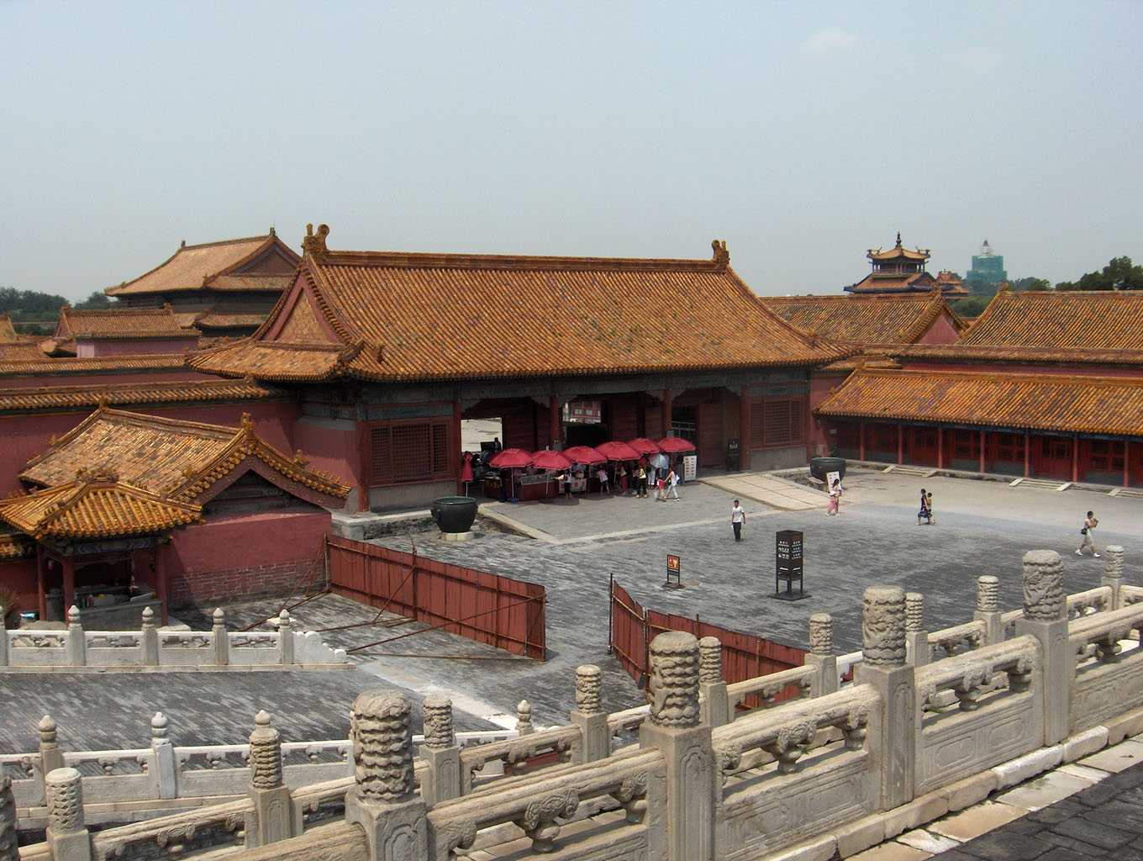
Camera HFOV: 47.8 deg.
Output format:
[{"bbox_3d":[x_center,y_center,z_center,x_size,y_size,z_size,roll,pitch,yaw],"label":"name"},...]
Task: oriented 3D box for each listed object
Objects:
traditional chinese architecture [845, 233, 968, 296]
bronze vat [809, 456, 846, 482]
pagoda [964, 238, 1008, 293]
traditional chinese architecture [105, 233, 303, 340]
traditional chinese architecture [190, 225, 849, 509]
[{"bbox_3d":[62.270,-25.366,244.967,18.000,25.500,18.000,-4,6,-36],"label":"traditional chinese architecture"},{"bbox_3d":[13.394,2.169,67.025,1.820,1.360,1.820,-1,5,0],"label":"bronze vat"},{"bbox_3d":[287.247,-114.063,893.031,21.500,36.500,21.500,-4,6,-36],"label":"pagoda"},{"bbox_3d":[-55.118,-19.540,206.945,27.000,22.600,46.500,-4,6,-36],"label":"traditional chinese architecture"},{"bbox_3d":[-1.703,-3.892,69.922,32.040,13.400,17.800,-4,6,-36],"label":"traditional chinese architecture"}]

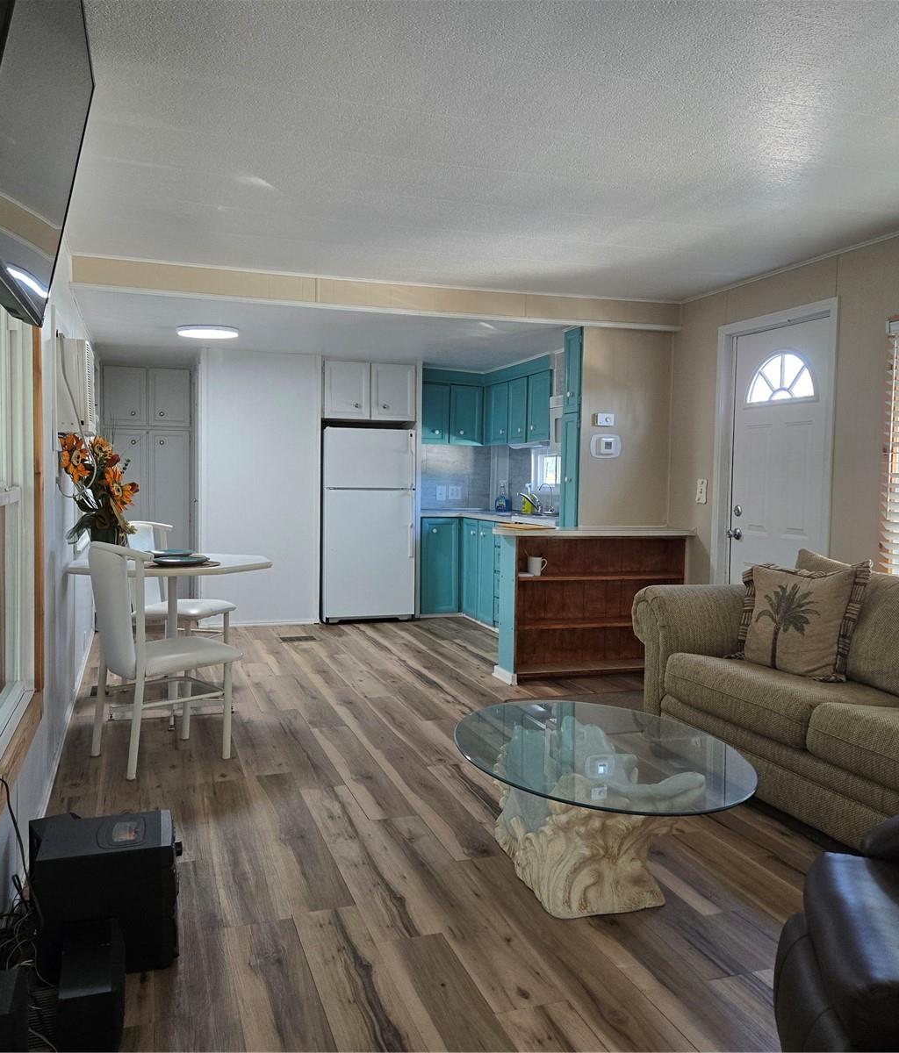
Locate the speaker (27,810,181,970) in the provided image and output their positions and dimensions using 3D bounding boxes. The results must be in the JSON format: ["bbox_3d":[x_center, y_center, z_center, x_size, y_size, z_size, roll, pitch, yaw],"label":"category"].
[{"bbox_3d":[-0.878,0.941,2.401,0.320,0.310,0.261,0,3,-18],"label":"speaker"}]

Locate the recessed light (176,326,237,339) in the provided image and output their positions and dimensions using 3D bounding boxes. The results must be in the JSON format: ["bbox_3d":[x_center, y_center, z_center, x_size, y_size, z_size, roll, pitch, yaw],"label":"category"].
[{"bbox_3d":[-1.643,-1.327,6.339,0.418,0.031,0.418,0,3,-18],"label":"recessed light"}]

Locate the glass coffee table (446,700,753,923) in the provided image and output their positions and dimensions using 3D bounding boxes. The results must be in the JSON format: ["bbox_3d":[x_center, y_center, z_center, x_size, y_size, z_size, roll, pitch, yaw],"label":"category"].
[{"bbox_3d":[0.442,0.878,2.841,0.824,0.430,1.150,0,3,-18],"label":"glass coffee table"}]

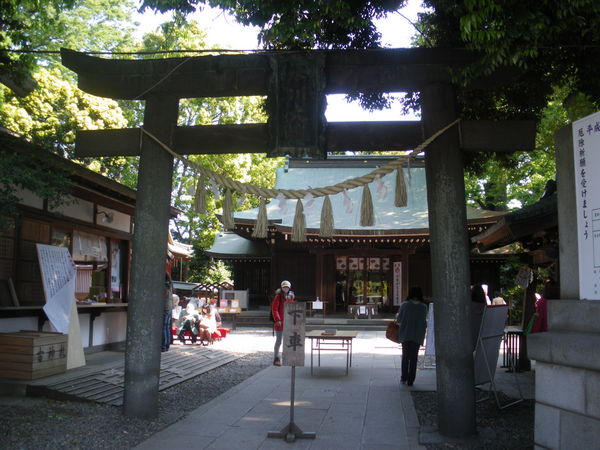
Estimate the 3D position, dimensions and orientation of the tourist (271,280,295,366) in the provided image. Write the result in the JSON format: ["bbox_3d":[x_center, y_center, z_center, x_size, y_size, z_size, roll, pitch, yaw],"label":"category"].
[{"bbox_3d":[-0.310,1.973,12.500,0.520,1.700,0.420,1,-7,-9],"label":"tourist"}]

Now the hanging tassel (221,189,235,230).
[{"bbox_3d":[-0.820,-0.179,7.206,0.140,0.470,0.140,0,-6,8],"label":"hanging tassel"}]

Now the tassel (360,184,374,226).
[{"bbox_3d":[0.750,-0.218,6.990,0.155,0.470,0.155,-1,-7,9],"label":"tassel"}]

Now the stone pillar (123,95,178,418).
[{"bbox_3d":[-1.765,0.307,7.455,0.430,3.792,0.430,2,-6,8],"label":"stone pillar"}]

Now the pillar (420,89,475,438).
[{"bbox_3d":[1.658,0.306,6.981,0.436,3.908,0.436,-2,-7,8],"label":"pillar"}]

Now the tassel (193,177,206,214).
[{"bbox_3d":[-1.173,-0.344,7.280,0.150,0.440,0.150,-1,-7,9],"label":"tassel"}]

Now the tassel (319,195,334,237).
[{"bbox_3d":[0.305,-0.096,7.041,0.150,0.470,0.150,0,-6,8],"label":"tassel"}]

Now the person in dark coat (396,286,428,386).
[{"bbox_3d":[1.866,1.845,10.467,0.500,1.590,0.360,0,-6,10],"label":"person in dark coat"}]

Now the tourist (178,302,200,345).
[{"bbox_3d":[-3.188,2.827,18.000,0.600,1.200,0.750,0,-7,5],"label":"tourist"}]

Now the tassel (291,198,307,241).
[{"bbox_3d":[-0.017,-0.051,7.100,0.170,0.490,0.170,-1,-7,9],"label":"tassel"}]

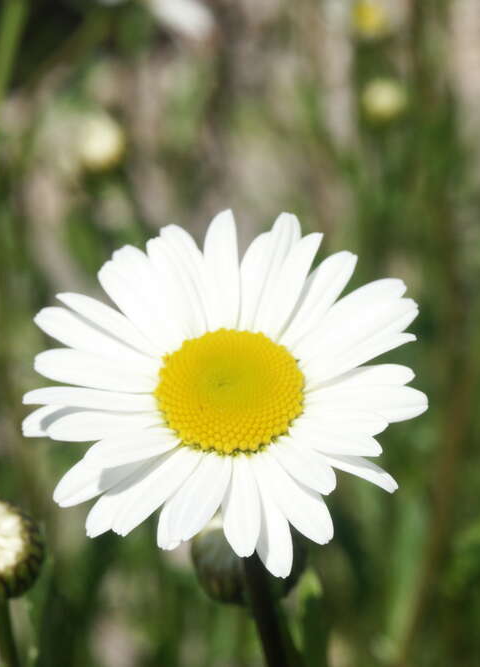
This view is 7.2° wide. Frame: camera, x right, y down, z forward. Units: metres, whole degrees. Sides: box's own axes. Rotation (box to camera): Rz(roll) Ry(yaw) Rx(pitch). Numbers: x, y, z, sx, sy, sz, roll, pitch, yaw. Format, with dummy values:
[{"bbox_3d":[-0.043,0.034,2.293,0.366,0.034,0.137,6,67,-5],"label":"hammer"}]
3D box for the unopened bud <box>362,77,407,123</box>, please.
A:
[{"bbox_3d":[0.028,-0.045,0.740,0.009,0.008,0.009,0,28,0],"label":"unopened bud"}]

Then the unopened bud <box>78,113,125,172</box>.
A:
[{"bbox_3d":[-0.026,-0.036,0.720,0.009,0.010,0.009,0,28,0],"label":"unopened bud"}]

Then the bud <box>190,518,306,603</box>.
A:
[{"bbox_3d":[0.001,0.029,0.500,0.015,0.013,0.015,0,28,0],"label":"bud"}]

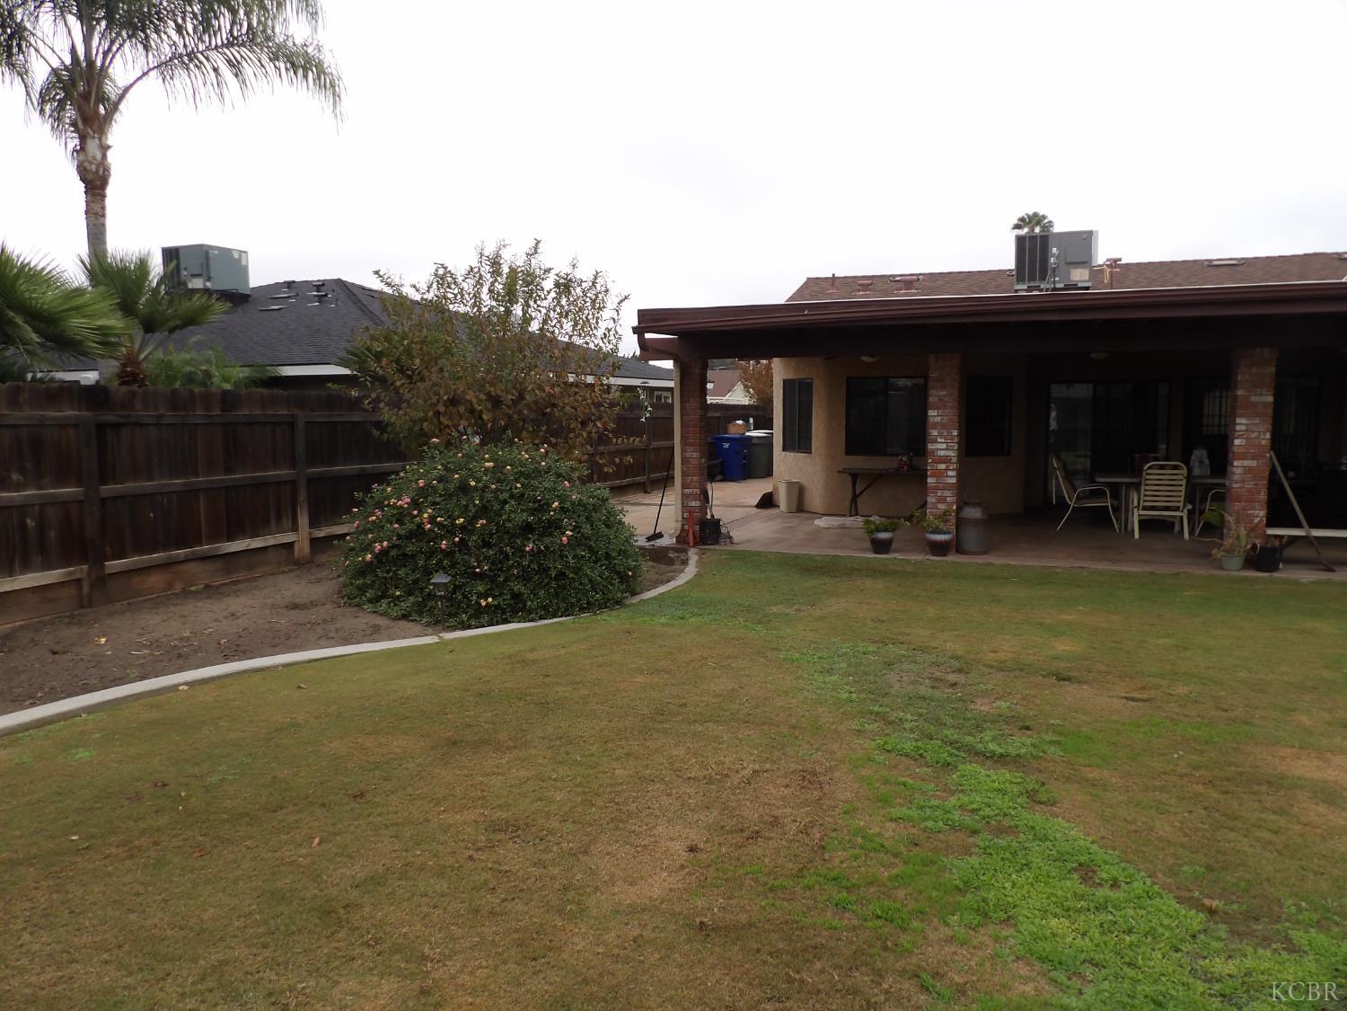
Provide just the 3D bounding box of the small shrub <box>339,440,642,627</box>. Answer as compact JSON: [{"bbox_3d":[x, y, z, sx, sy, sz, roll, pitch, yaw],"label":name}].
[{"bbox_3d":[-1.730,0.124,8.800,2.800,1.430,2.600,-1,6,-11],"label":"small shrub"}]

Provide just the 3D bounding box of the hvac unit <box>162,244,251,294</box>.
[{"bbox_3d":[-10.489,-5.245,21.049,1.310,0.980,1.180,2,6,24],"label":"hvac unit"}]

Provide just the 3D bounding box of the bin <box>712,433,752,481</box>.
[{"bbox_3d":[1.420,-1.145,22.700,0.860,1.120,0.700,2,6,22],"label":"bin"}]

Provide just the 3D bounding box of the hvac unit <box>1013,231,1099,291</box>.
[{"bbox_3d":[7.067,-4.493,17.491,1.300,0.970,1.120,2,6,17],"label":"hvac unit"}]

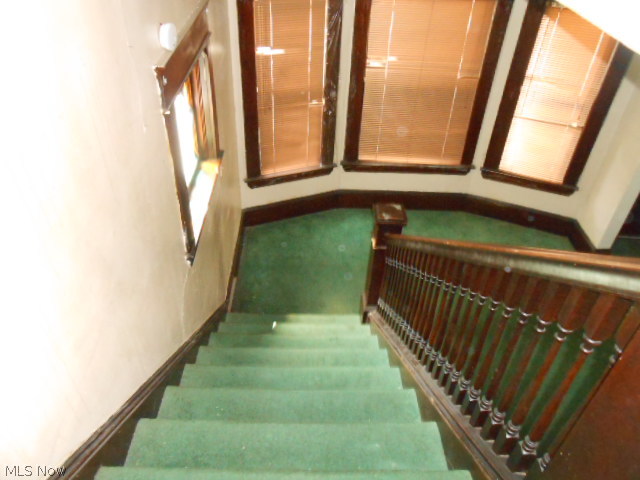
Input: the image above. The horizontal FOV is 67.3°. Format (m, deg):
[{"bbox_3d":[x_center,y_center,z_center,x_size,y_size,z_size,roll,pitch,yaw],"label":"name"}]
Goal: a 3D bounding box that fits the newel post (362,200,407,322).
[{"bbox_3d":[0.428,0.255,3.357,0.211,1.088,0.211,1,35,-2],"label":"newel post"}]

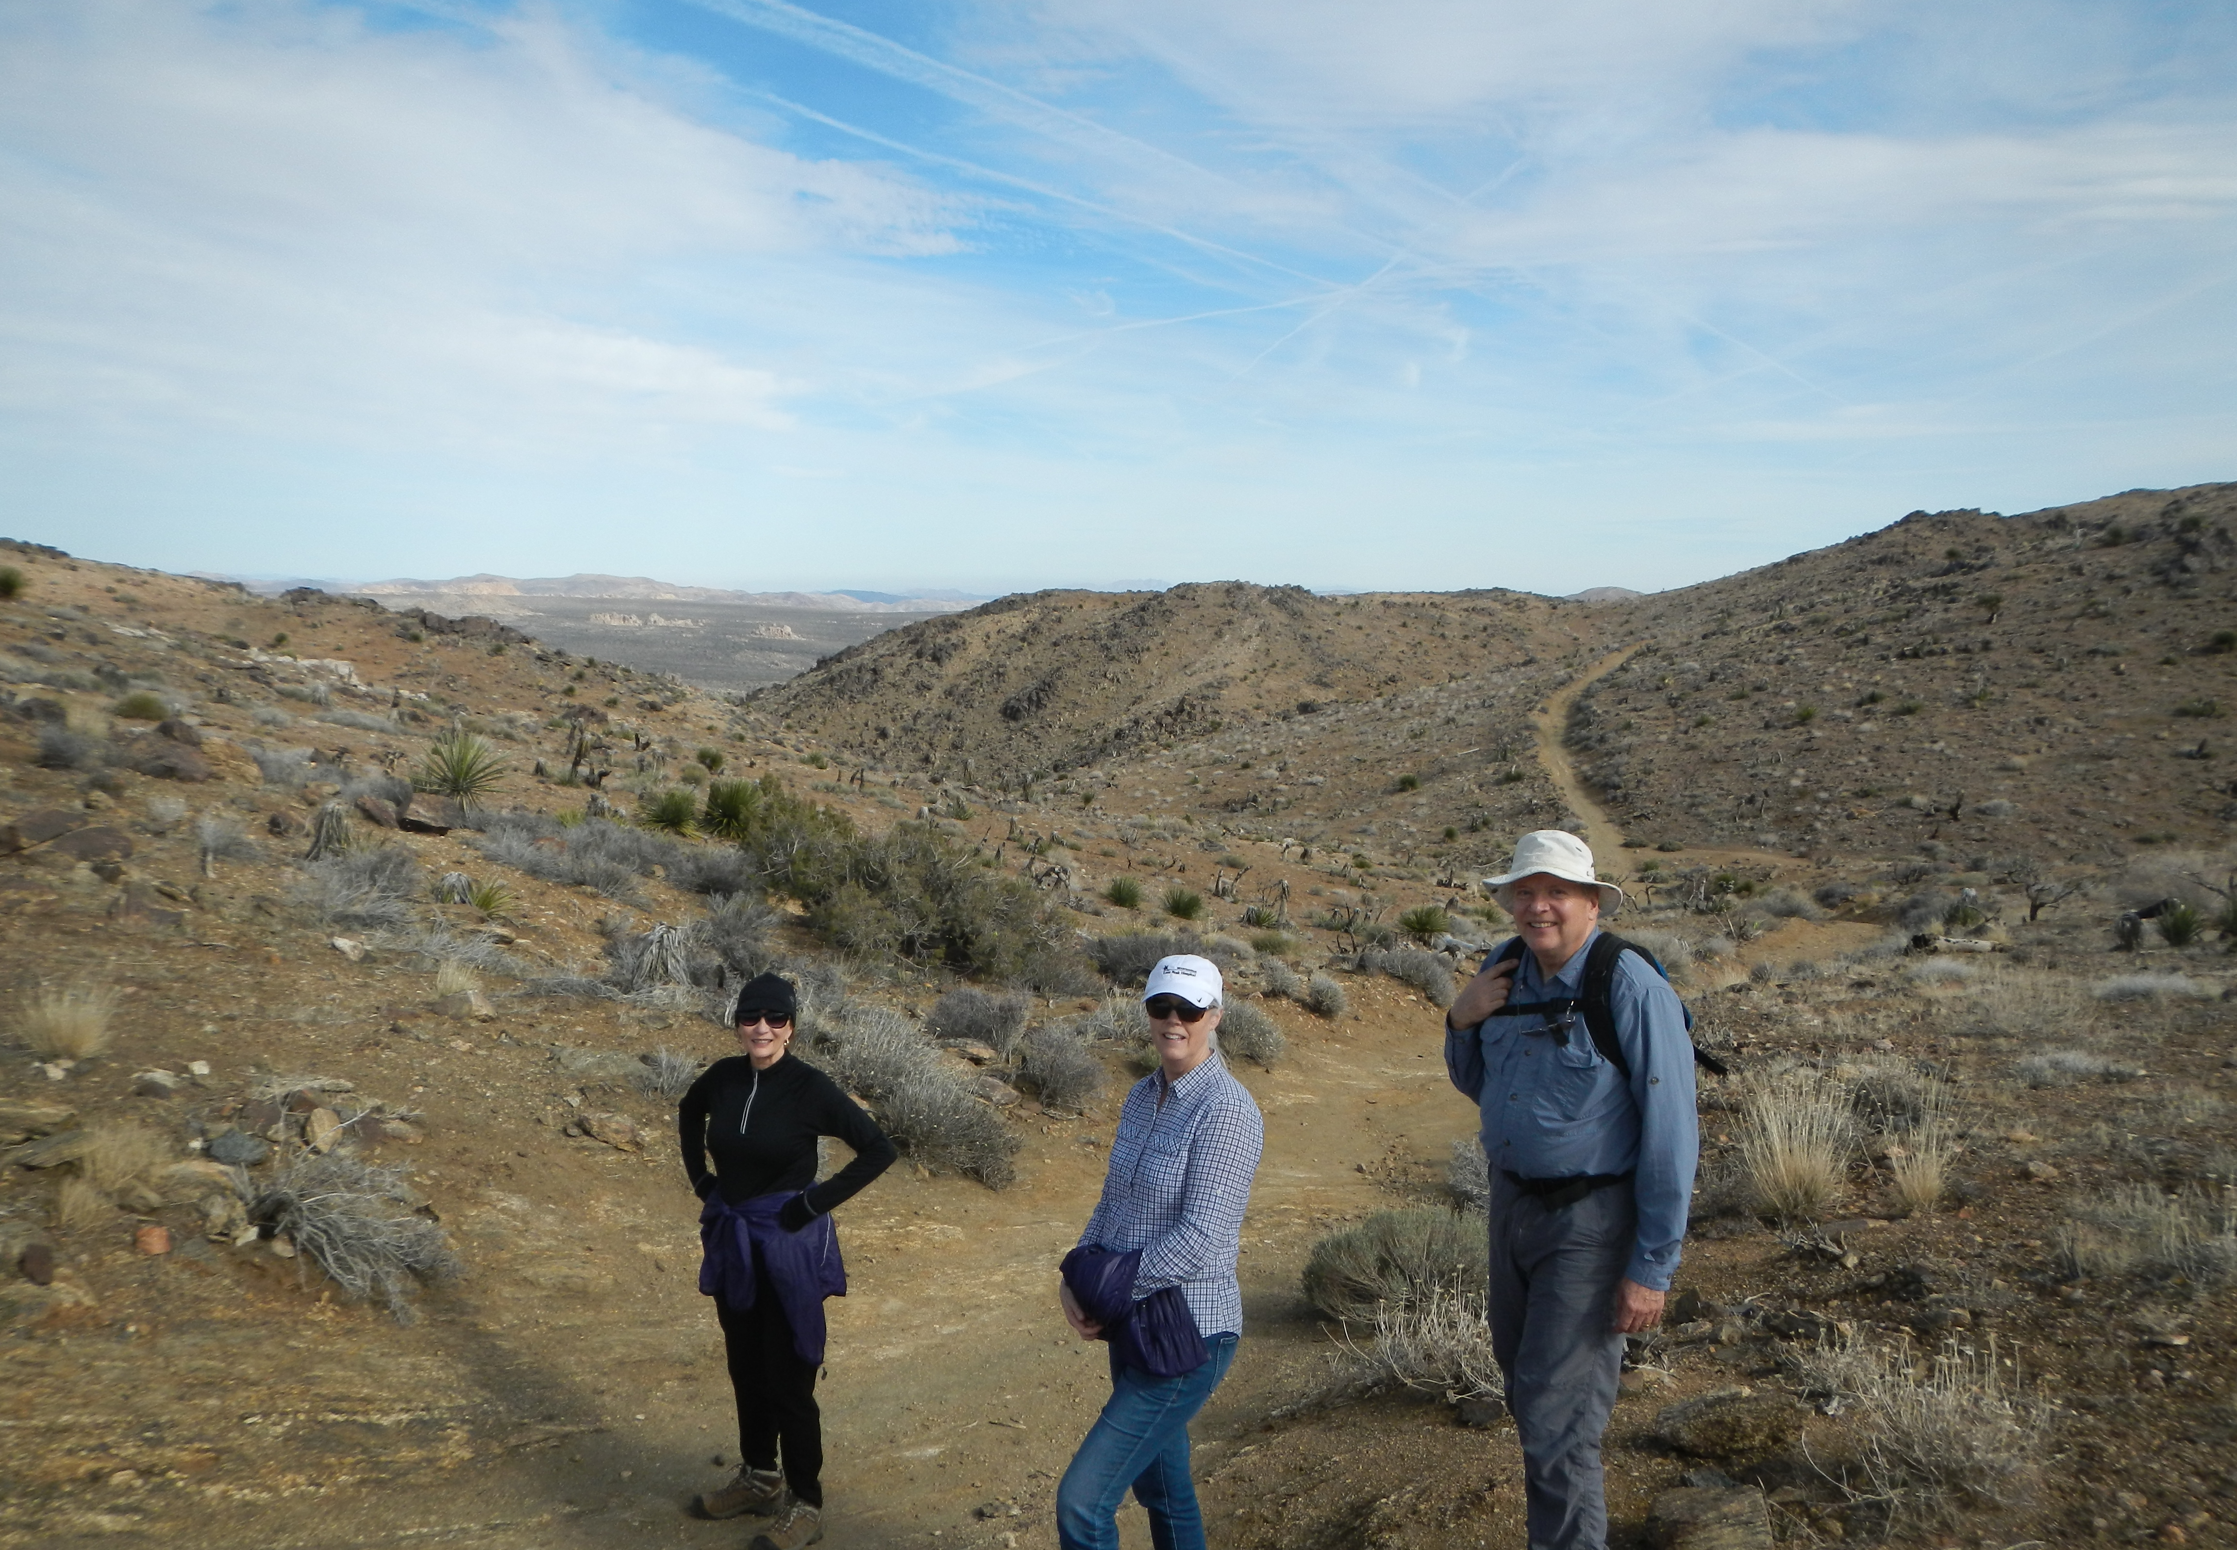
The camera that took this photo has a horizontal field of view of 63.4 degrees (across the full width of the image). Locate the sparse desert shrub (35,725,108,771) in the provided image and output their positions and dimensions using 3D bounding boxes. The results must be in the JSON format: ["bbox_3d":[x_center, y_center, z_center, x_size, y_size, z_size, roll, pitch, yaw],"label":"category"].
[{"bbox_3d":[-8.964,-0.237,15.500,0.600,0.360,0.550,-3,7,-30],"label":"sparse desert shrub"}]

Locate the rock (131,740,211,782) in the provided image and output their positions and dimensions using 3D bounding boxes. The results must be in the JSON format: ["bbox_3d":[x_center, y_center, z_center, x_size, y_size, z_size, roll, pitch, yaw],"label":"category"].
[{"bbox_3d":[-8.907,-0.131,17.000,0.755,0.344,0.566,-3,6,-28],"label":"rock"}]

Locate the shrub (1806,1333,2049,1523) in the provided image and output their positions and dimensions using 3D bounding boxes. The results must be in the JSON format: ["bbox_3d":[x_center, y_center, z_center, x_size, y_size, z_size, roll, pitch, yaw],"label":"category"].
[{"bbox_3d":[2.151,1.723,4.850,0.640,0.380,0.550,3,6,24],"label":"shrub"}]

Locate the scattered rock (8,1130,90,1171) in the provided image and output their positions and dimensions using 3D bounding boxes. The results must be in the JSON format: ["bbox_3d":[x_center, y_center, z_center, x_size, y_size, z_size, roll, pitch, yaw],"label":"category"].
[{"bbox_3d":[-4.677,1.640,7.900,0.370,0.160,0.270,-4,7,-31],"label":"scattered rock"}]

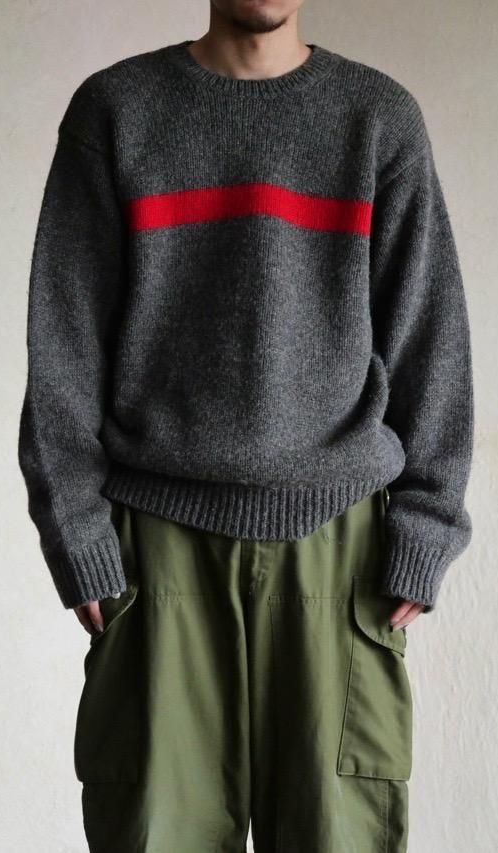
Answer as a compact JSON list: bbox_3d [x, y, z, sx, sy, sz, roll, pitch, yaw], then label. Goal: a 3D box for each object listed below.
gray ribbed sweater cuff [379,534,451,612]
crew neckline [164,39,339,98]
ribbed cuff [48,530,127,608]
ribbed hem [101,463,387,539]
[{"bbox_3d":[0.227,0.200,3.360,0.082,0.075,0.090,14,-12,0],"label":"gray ribbed sweater cuff"},{"bbox_3d":[0.003,-0.478,3.280,0.225,0.085,0.180,0,2,-2],"label":"crew neckline"},{"bbox_3d":[-0.210,0.187,3.230,0.083,0.080,0.085,-15,-10,-6],"label":"ribbed cuff"},{"bbox_3d":[-0.005,0.099,3.260,0.370,0.095,0.250,0,2,-2],"label":"ribbed hem"}]

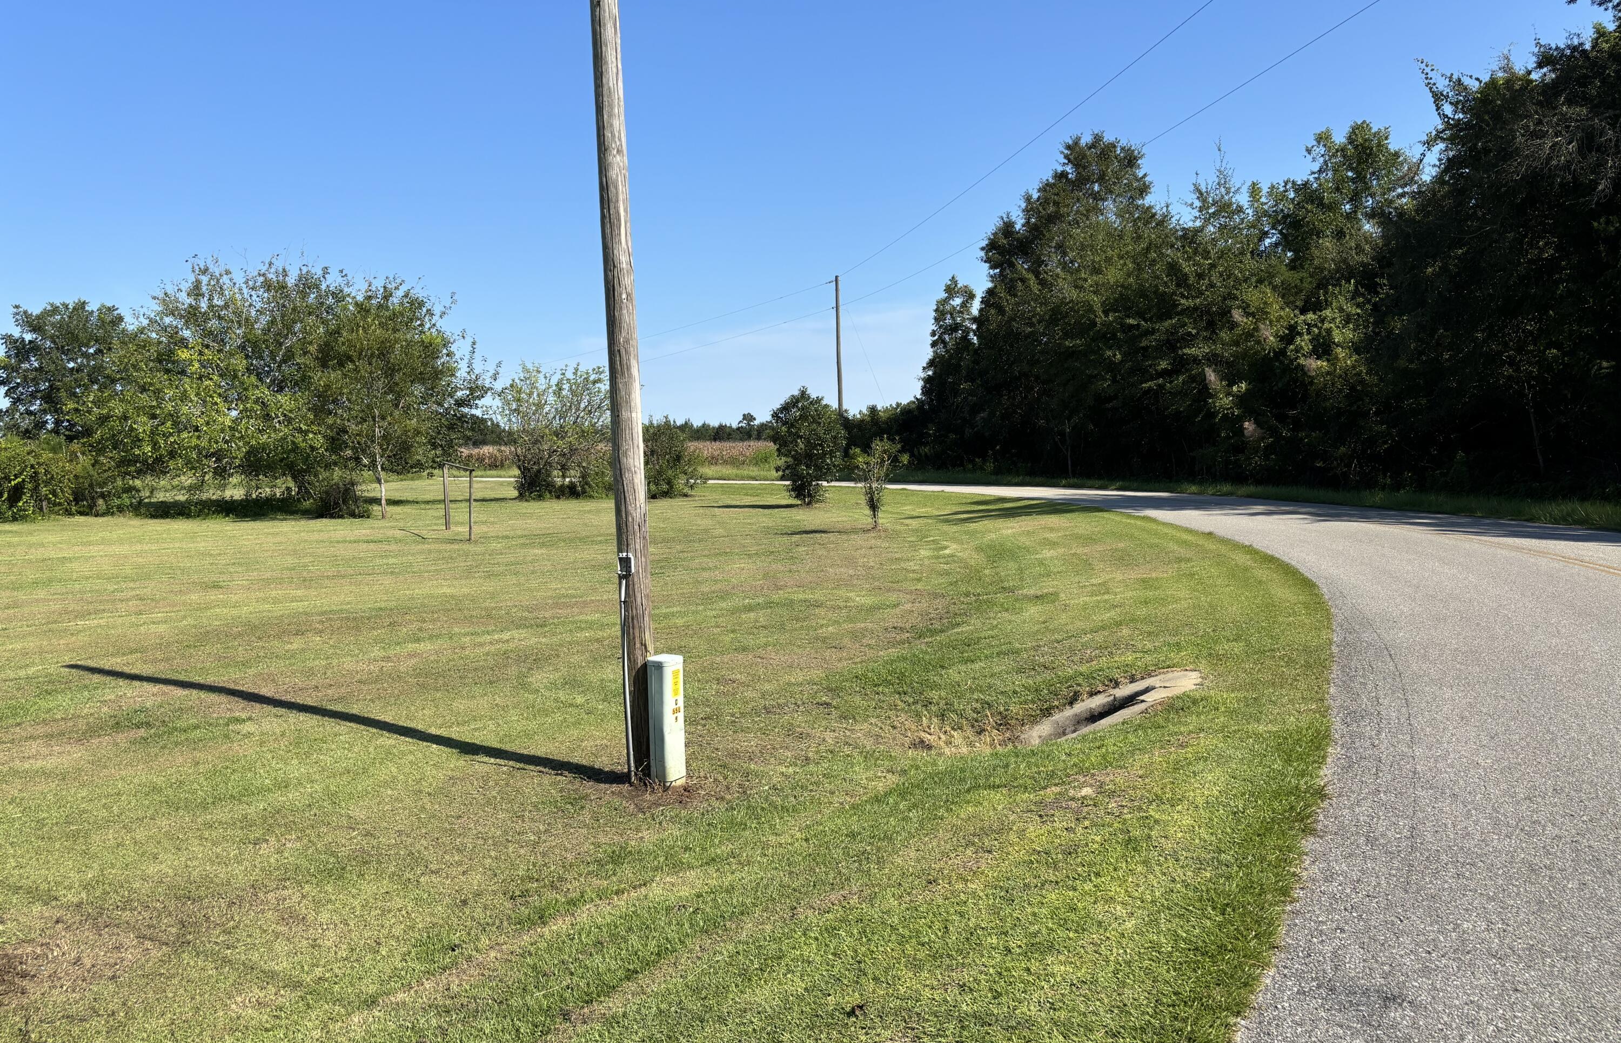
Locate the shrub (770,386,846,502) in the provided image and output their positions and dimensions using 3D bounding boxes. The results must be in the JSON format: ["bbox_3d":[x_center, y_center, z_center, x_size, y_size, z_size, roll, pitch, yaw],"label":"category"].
[{"bbox_3d":[-0.097,-2.174,35.201,2.100,3.400,2.050,-1,3,0],"label":"shrub"}]

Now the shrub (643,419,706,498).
[{"bbox_3d":[-4.918,-2.143,41.423,2.600,2.650,2.500,-1,3,0],"label":"shrub"}]

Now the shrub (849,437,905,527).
[{"bbox_3d":[1.334,-0.805,24.847,1.100,1.820,1.000,-1,3,0],"label":"shrub"}]

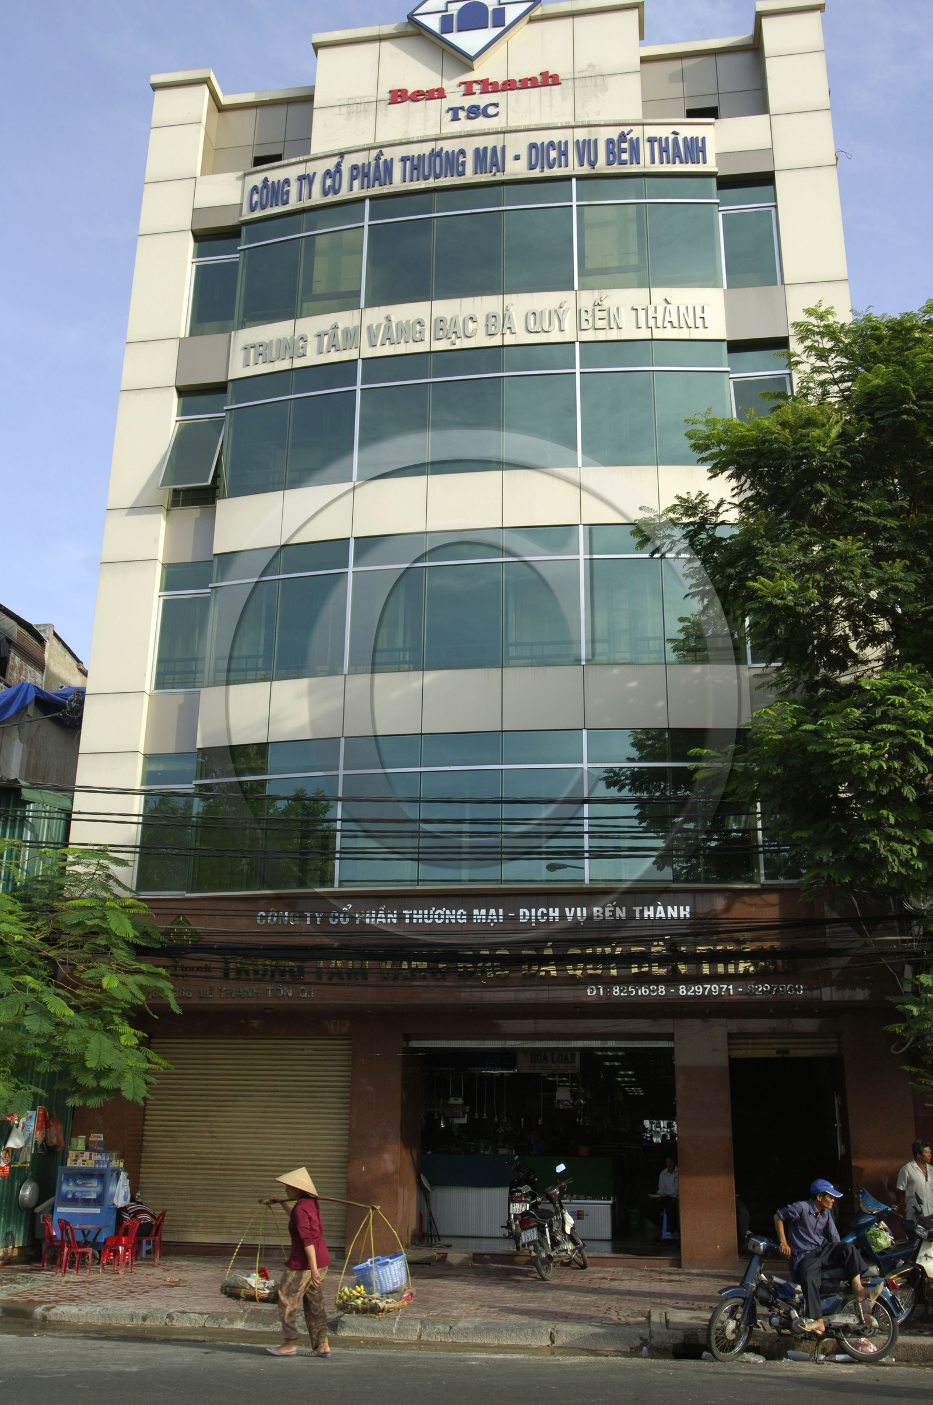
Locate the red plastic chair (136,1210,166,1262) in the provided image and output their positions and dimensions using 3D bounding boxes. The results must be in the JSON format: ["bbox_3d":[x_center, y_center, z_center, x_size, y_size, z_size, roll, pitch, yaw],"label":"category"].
[{"bbox_3d":[-4.309,7.274,17.564,0.430,0.640,0.360,1,-19,-2],"label":"red plastic chair"}]

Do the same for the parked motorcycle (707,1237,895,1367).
[{"bbox_3d":[2.925,5.287,11.393,1.700,1.000,0.600,0,-18,2],"label":"parked motorcycle"}]

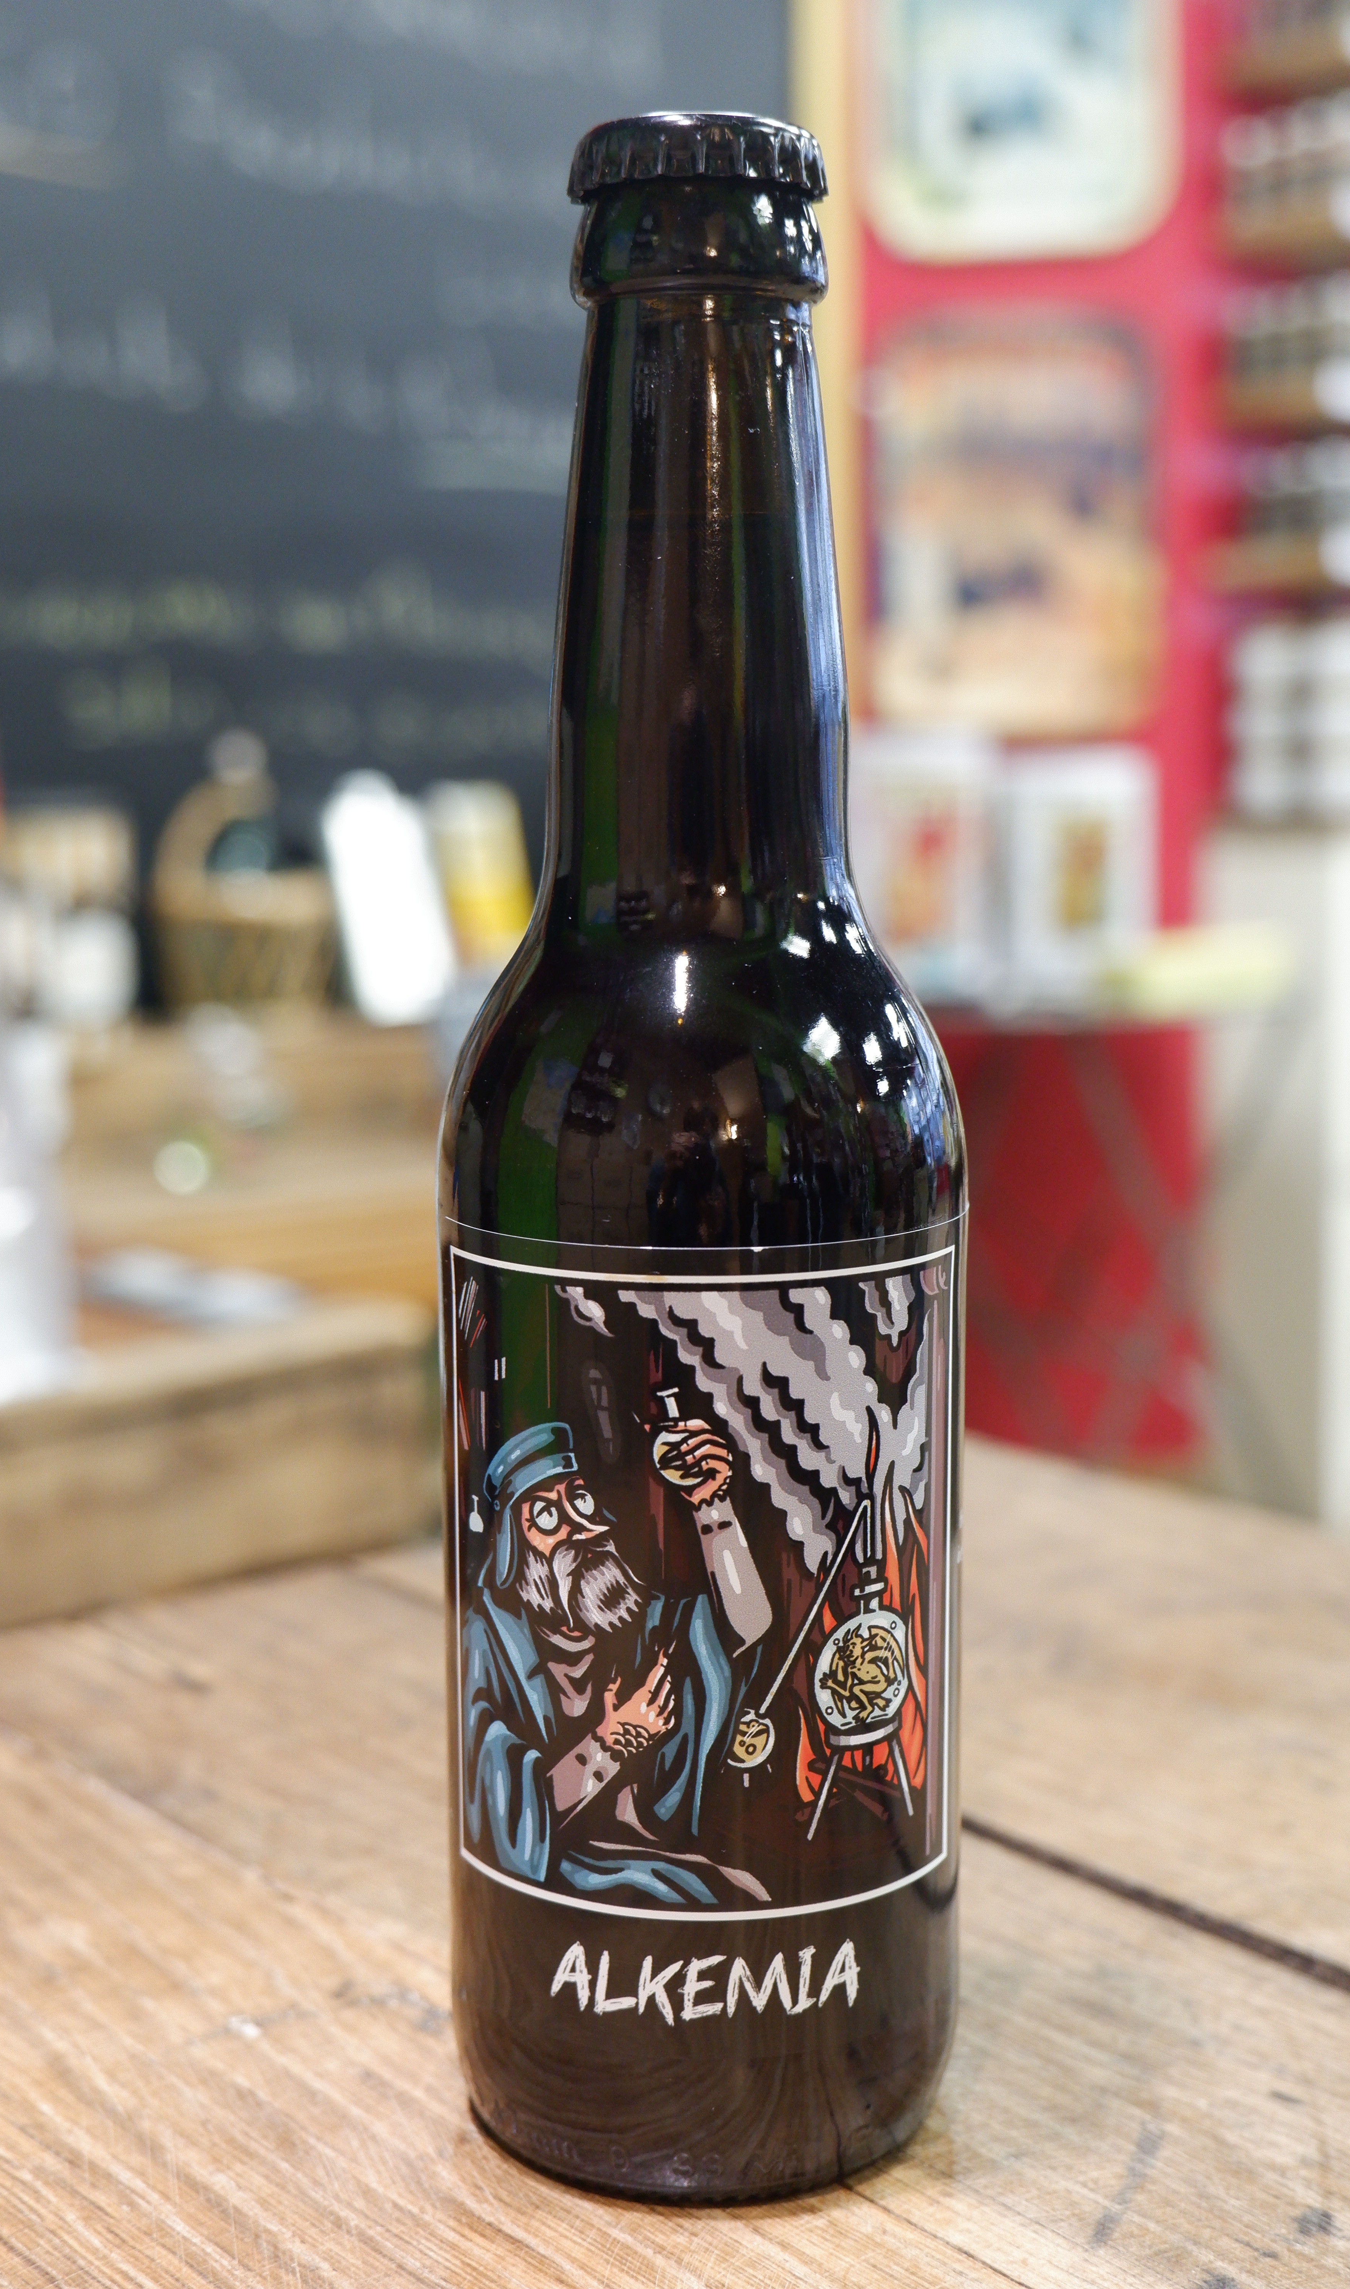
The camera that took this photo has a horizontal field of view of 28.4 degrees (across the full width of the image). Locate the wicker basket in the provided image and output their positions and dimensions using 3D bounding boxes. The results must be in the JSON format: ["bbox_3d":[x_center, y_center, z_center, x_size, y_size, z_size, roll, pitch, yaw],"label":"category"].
[{"bbox_3d":[-0.371,-0.220,2.300,0.155,0.205,0.165,-1,4,-9],"label":"wicker basket"}]

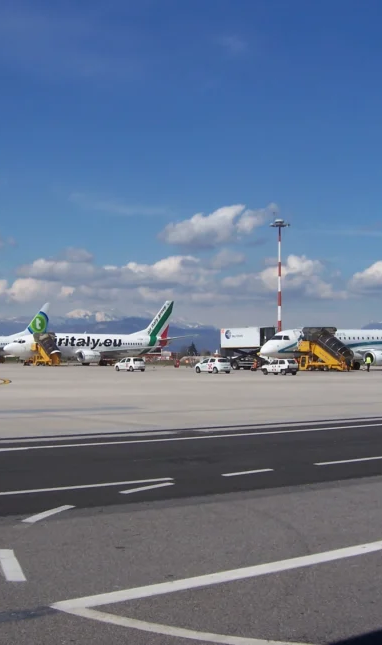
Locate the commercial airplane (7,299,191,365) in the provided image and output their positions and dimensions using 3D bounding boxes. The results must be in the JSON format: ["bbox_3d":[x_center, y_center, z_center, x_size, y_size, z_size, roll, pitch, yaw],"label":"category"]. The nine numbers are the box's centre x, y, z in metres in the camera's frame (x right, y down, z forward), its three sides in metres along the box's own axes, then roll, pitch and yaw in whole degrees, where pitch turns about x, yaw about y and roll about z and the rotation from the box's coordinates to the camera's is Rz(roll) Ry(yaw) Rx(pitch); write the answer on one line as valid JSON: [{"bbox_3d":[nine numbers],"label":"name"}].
[{"bbox_3d":[-15.966,1.537,148.936,33.400,11.130,28.880,2,-3,-39],"label":"commercial airplane"}]

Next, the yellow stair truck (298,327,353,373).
[{"bbox_3d":[15.325,3.016,101.181,2.300,5.000,7.000,2,-3,-38],"label":"yellow stair truck"}]

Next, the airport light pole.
[{"bbox_3d":[15.687,-5.334,158.000,3.300,25.900,3.300,0,-2,0],"label":"airport light pole"}]

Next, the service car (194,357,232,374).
[{"bbox_3d":[2.060,4.124,85.700,1.690,1.490,4.030,2,-3,-38],"label":"service car"}]

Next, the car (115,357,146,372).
[{"bbox_3d":[-6.310,4.374,93.600,1.660,1.480,3.860,2,-3,-38],"label":"car"}]

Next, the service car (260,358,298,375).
[{"bbox_3d":[7.965,4.031,81.600,1.560,1.440,3.650,2,-3,-39],"label":"service car"}]

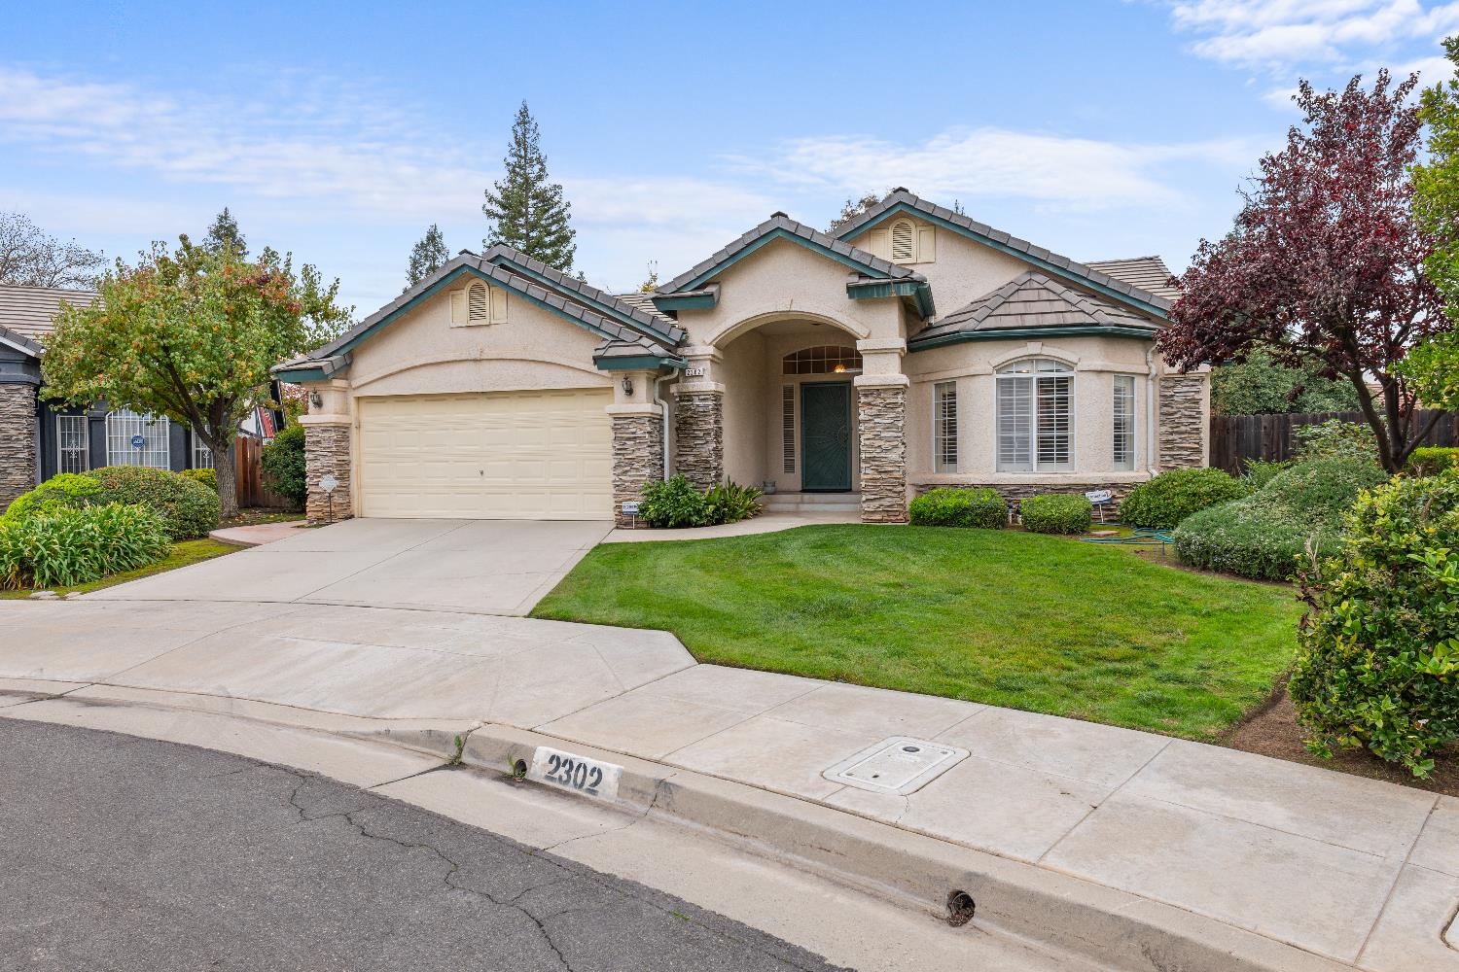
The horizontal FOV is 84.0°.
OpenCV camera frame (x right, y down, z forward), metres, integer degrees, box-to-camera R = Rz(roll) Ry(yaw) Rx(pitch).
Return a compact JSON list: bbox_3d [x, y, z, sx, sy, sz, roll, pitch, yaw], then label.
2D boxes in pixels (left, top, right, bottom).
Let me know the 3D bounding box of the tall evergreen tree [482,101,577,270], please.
[{"bbox_3d":[-10.259,-9.942,42.211,5.800,20.060,5.800,0,1,16],"label":"tall evergreen tree"}]

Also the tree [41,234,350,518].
[{"bbox_3d":[-10.191,-2.109,15.557,5.200,5.420,5.200,0,1,16],"label":"tree"}]

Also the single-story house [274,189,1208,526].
[{"bbox_3d":[1.231,-2.264,18.073,15.700,5.510,12.950,0,1,16],"label":"single-story house"}]

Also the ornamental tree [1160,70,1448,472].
[{"bbox_3d":[7.818,-2.487,10.965,3.700,6.190,3.700,0,1,16],"label":"ornamental tree"}]

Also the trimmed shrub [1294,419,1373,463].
[{"bbox_3d":[9.165,-0.250,12.316,1.100,1.540,1.100,0,1,16],"label":"trimmed shrub"}]

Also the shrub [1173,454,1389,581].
[{"bbox_3d":[6.256,0.226,9.112,2.250,1.170,2.400,0,1,16],"label":"shrub"}]

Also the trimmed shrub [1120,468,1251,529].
[{"bbox_3d":[6.909,0.163,12.209,1.800,0.880,1.500,0,1,16],"label":"trimmed shrub"}]

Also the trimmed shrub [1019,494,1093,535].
[{"bbox_3d":[4.684,0.387,11.606,1.020,0.550,0.920,0,1,16],"label":"trimmed shrub"}]

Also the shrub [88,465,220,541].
[{"bbox_3d":[-9.275,0.222,12.912,1.950,1.100,1.800,0,1,16],"label":"shrub"}]

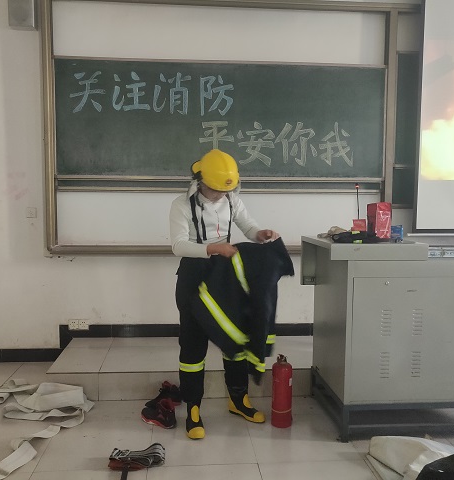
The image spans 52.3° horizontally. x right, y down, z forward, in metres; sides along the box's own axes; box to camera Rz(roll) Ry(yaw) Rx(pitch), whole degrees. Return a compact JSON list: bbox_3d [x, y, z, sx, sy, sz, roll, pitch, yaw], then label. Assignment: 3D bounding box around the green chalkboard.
[{"bbox_3d":[-0.010,-0.998,3.946,2.824,1.008,0.040,0,5,-5],"label":"green chalkboard"}]

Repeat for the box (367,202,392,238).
[{"bbox_3d":[1.037,-0.133,3.134,0.103,0.236,0.130,0,5,-5],"label":"box"}]

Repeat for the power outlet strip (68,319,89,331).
[{"bbox_3d":[-1.296,0.746,4.051,0.175,0.090,0.015,0,5,-5],"label":"power outlet strip"}]

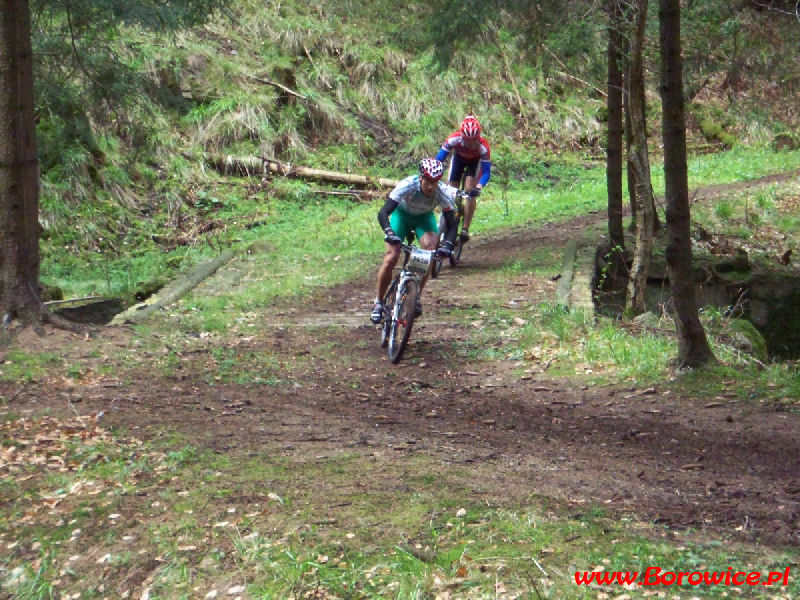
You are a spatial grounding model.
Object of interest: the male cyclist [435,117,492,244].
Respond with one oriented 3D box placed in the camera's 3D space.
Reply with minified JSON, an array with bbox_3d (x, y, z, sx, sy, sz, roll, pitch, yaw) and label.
[{"bbox_3d":[0.672,-1.285,28.600,0.540,1.330,0.850,1,3,10],"label":"male cyclist"}]

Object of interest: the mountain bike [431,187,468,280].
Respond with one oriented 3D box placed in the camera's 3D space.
[{"bbox_3d":[0.565,-0.773,28.321,0.580,1.000,1.700,13,9,10],"label":"mountain bike"}]

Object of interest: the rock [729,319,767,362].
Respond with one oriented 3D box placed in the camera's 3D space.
[{"bbox_3d":[2.883,0.336,22.400,0.340,0.350,0.340,0,3,0],"label":"rock"}]

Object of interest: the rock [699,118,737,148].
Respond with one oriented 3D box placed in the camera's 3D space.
[{"bbox_3d":[4.932,-2.586,42.000,0.580,0.460,0.500,0,3,0],"label":"rock"}]

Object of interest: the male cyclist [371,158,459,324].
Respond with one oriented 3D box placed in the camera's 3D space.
[{"bbox_3d":[0.118,-0.478,22.100,0.660,1.330,0.900,0,3,-8],"label":"male cyclist"}]

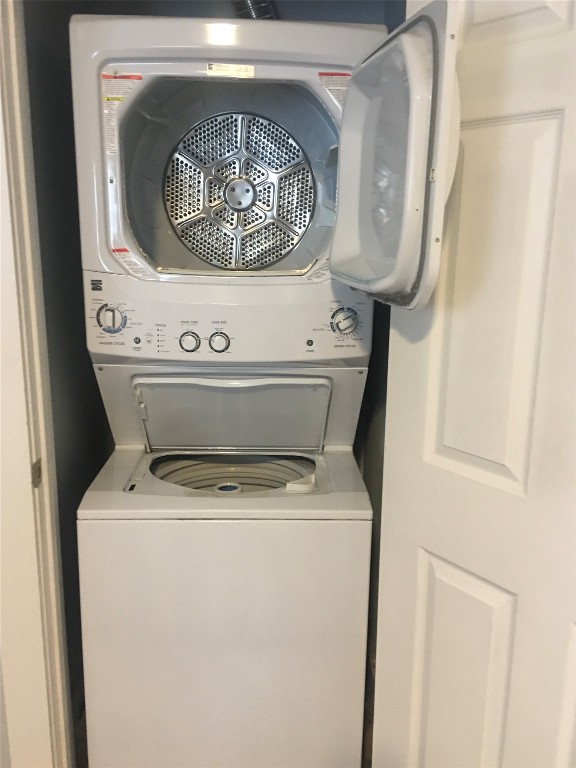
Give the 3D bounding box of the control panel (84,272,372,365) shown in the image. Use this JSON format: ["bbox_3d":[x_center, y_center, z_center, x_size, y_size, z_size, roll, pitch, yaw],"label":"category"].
[{"bbox_3d":[-0.137,-0.152,1.530,0.680,0.215,0.100,1,12,-2],"label":"control panel"}]

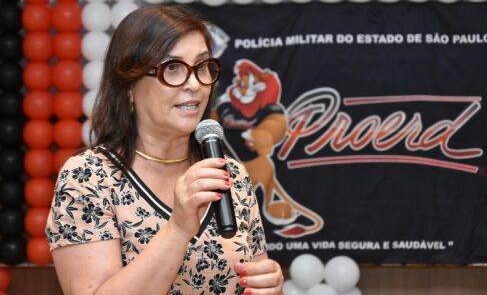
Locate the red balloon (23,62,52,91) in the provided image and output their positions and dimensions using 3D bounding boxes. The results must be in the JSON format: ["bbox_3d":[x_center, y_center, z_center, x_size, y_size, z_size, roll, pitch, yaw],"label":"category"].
[{"bbox_3d":[-0.750,-0.260,4.600,0.107,0.107,0.107,0,2,0],"label":"red balloon"}]

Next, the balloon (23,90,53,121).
[{"bbox_3d":[-0.910,-0.190,5.600,0.131,0.131,0.131,-1,2,0],"label":"balloon"}]

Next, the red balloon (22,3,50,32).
[{"bbox_3d":[-0.917,-0.579,5.600,0.131,0.131,0.131,-1,2,0],"label":"red balloon"}]

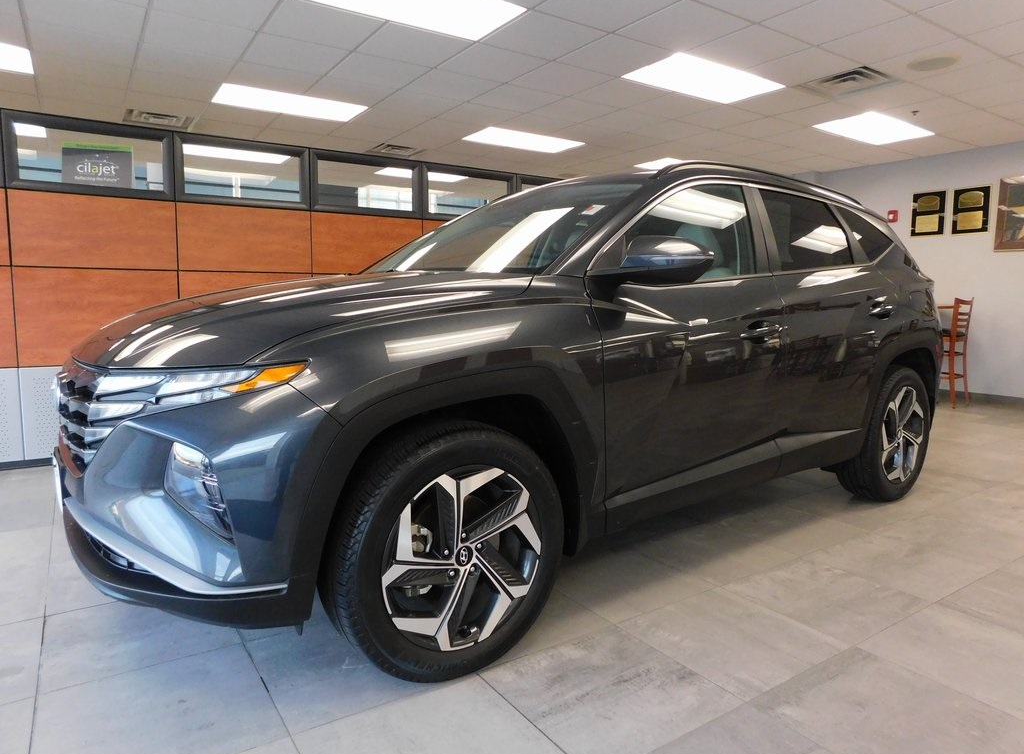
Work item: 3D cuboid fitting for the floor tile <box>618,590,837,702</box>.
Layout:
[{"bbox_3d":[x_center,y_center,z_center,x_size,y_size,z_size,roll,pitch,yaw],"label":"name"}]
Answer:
[{"bbox_3d":[0.695,0.820,2.149,0.520,0.010,0.520,-4,8,-34],"label":"floor tile"}]

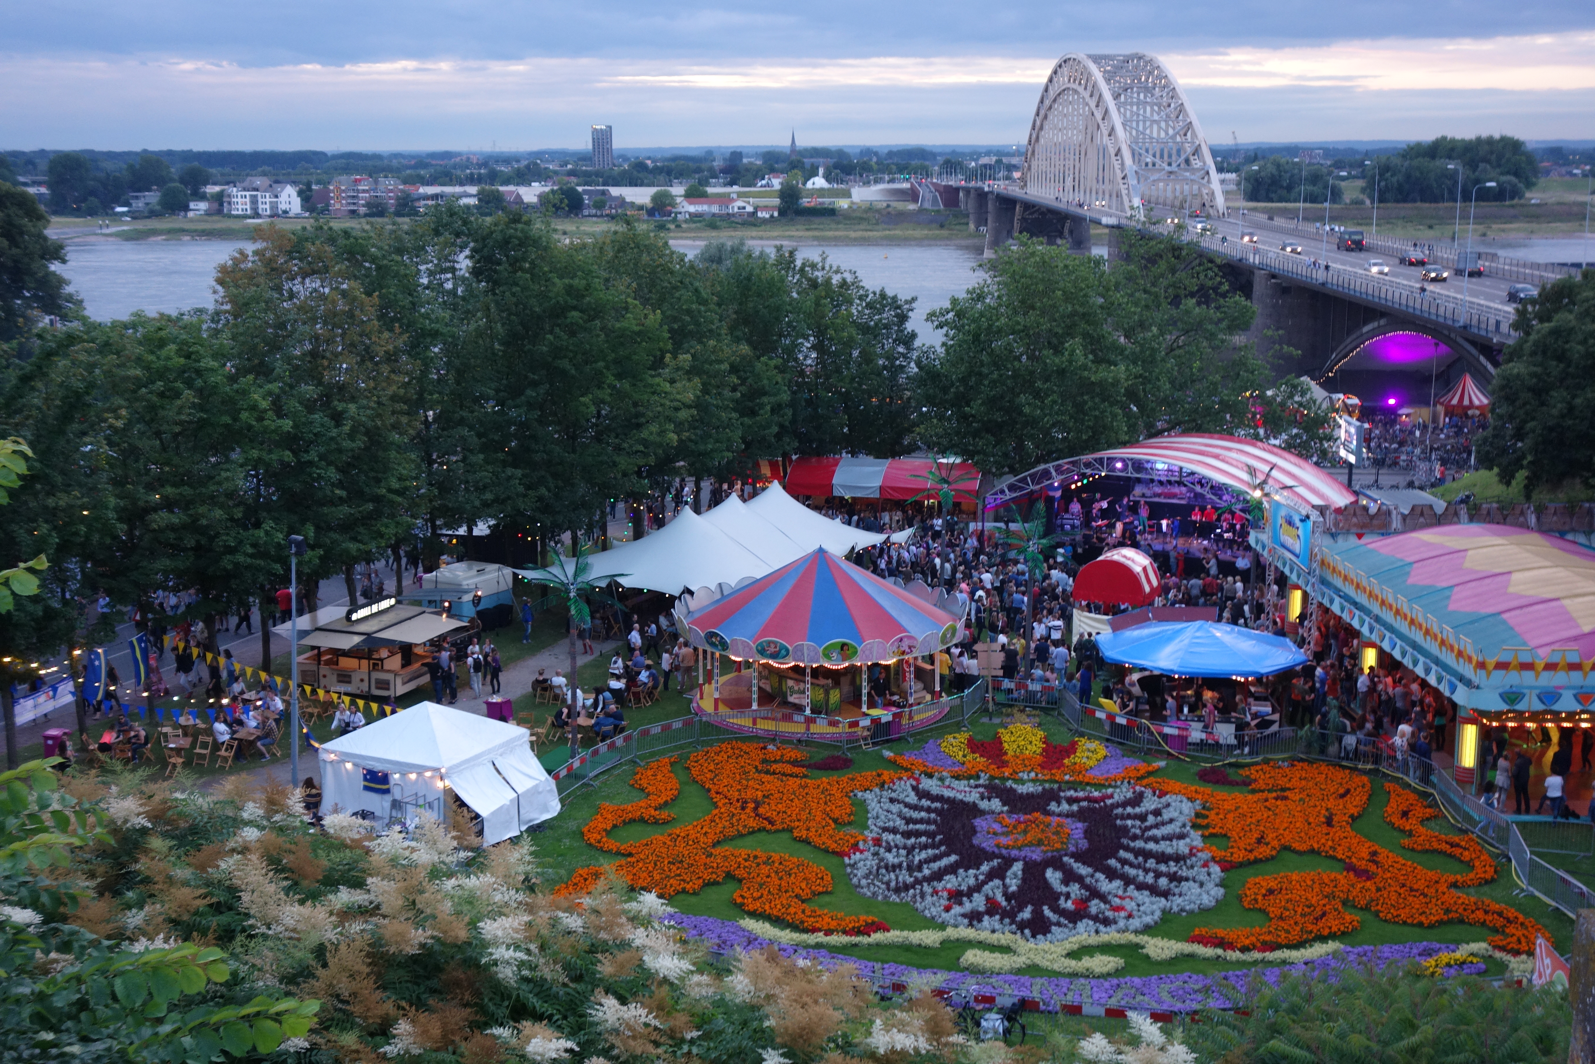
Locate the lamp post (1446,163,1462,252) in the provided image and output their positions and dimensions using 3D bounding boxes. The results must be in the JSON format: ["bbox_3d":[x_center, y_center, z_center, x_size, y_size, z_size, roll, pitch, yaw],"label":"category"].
[{"bbox_3d":[75.849,-37.127,221.031,1.750,10.400,0.350,0,11,1],"label":"lamp post"}]

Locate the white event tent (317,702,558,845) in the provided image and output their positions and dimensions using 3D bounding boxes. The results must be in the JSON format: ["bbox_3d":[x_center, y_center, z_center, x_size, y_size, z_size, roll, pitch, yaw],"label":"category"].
[{"bbox_3d":[-10.104,6.534,54.633,5.600,3.300,4.100,6,13,26],"label":"white event tent"}]

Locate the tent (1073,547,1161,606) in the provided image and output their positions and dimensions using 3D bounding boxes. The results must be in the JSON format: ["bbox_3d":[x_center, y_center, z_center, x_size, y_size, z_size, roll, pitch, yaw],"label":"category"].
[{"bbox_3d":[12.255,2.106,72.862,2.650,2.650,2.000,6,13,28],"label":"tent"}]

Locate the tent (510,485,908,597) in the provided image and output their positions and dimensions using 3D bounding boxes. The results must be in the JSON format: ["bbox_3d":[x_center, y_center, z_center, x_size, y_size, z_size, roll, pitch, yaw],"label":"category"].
[{"bbox_3d":[-3.200,0.741,79.702,9.400,4.800,15.200,8,14,35],"label":"tent"}]

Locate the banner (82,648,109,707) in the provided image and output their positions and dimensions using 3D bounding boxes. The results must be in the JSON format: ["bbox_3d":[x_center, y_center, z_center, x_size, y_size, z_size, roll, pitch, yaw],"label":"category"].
[{"bbox_3d":[-21.194,4.346,57.500,0.750,1.620,0.150,-5,12,-23],"label":"banner"}]

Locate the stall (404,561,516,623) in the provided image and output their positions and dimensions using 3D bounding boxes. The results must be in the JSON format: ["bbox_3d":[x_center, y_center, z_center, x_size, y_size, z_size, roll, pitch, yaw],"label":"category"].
[{"bbox_3d":[-13.484,2.807,75.405,2.300,2.450,4.200,7,13,32],"label":"stall"}]

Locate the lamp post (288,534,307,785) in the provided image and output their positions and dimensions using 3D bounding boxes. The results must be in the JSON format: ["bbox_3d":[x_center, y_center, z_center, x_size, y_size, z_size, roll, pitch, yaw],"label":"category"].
[{"bbox_3d":[-14.689,3.896,55.836,0.550,8.000,0.450,2,12,10],"label":"lamp post"}]

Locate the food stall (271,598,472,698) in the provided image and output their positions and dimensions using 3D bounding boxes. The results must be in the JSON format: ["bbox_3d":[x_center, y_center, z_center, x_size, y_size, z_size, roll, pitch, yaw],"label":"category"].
[{"bbox_3d":[-15.143,4.243,66.973,6.100,2.950,5.200,4,12,21],"label":"food stall"}]

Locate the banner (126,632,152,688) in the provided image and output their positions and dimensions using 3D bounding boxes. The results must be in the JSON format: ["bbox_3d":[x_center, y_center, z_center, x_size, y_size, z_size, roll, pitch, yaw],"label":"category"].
[{"bbox_3d":[-21.087,4.091,61.000,0.150,1.550,0.950,7,13,31],"label":"banner"}]

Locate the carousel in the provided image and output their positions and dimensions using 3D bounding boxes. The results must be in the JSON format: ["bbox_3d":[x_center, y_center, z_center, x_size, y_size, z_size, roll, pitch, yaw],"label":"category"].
[{"bbox_3d":[0.800,3.250,65.416,9.800,5.500,9.800,0,11,0],"label":"carousel"}]

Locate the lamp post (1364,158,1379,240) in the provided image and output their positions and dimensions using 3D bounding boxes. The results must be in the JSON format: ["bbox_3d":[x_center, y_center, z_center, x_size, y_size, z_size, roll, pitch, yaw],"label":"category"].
[{"bbox_3d":[75.901,-43.829,253.031,1.750,10.400,0.350,0,11,1],"label":"lamp post"}]

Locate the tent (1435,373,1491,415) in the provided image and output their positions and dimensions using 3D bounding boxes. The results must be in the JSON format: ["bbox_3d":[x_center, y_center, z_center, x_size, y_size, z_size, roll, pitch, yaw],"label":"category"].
[{"bbox_3d":[62.407,-12.557,178.476,5.100,4.800,5.100,4,12,21],"label":"tent"}]

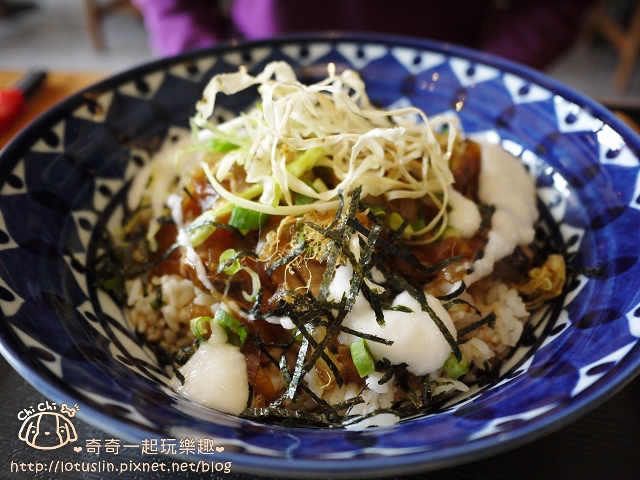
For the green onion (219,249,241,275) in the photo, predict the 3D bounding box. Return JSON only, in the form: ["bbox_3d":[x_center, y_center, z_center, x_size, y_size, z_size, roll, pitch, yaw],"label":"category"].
[{"bbox_3d":[-0.047,0.011,0.271,0.011,0.007,0.013,6,60,0],"label":"green onion"}]

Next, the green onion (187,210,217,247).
[{"bbox_3d":[-0.064,-0.006,0.278,0.009,0.009,0.018,28,67,31],"label":"green onion"}]

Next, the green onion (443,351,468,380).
[{"bbox_3d":[0.065,0.060,0.249,0.012,0.011,0.010,-6,38,0],"label":"green onion"}]

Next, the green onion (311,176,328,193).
[{"bbox_3d":[0.000,-0.031,0.287,0.009,0.007,0.007,11,39,0],"label":"green onion"}]

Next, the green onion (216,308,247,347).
[{"bbox_3d":[-0.044,0.044,0.257,0.019,0.009,0.009,47,51,6],"label":"green onion"}]

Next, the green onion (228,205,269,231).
[{"bbox_3d":[-0.038,-0.012,0.276,0.020,0.012,0.012,9,38,0],"label":"green onion"}]

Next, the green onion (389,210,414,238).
[{"bbox_3d":[0.043,-0.008,0.280,0.011,0.009,0.009,37,44,0],"label":"green onion"}]

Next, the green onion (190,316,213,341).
[{"bbox_3d":[-0.059,0.044,0.257,0.011,0.008,0.012,6,60,0],"label":"green onion"}]

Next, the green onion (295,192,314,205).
[{"bbox_3d":[-0.009,-0.023,0.283,0.011,0.006,0.007,3,38,0],"label":"green onion"}]

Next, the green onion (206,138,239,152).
[{"bbox_3d":[-0.058,-0.056,0.308,0.020,0.008,0.010,3,38,0],"label":"green onion"}]

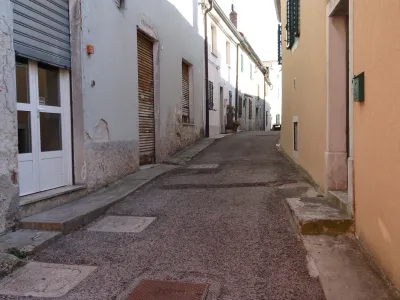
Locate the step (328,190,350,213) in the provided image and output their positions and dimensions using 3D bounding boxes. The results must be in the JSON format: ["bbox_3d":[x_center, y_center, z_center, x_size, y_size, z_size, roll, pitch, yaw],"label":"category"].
[{"bbox_3d":[1.758,0.618,4.758,0.278,0.118,0.999,-1,2,6],"label":"step"}]

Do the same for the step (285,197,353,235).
[{"bbox_3d":[1.354,0.764,4.746,0.546,0.180,1.308,-1,2,6],"label":"step"}]

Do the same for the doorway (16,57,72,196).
[{"bbox_3d":[-2.083,-0.379,5.298,0.072,1.854,1.442,0,2,12],"label":"doorway"}]

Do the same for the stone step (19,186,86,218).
[{"bbox_3d":[-1.941,0.642,5.243,0.288,0.206,1.555,0,2,12],"label":"stone step"}]

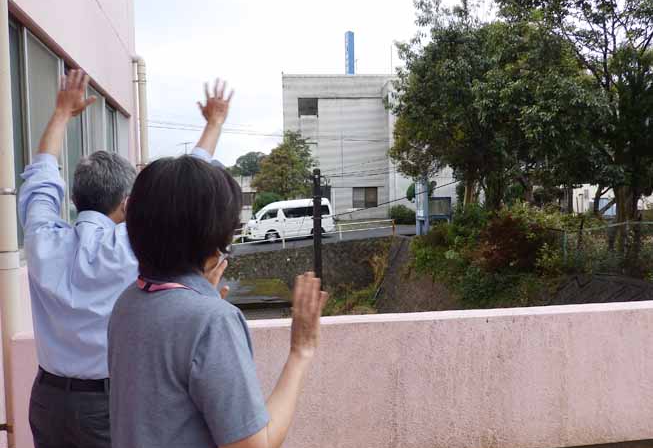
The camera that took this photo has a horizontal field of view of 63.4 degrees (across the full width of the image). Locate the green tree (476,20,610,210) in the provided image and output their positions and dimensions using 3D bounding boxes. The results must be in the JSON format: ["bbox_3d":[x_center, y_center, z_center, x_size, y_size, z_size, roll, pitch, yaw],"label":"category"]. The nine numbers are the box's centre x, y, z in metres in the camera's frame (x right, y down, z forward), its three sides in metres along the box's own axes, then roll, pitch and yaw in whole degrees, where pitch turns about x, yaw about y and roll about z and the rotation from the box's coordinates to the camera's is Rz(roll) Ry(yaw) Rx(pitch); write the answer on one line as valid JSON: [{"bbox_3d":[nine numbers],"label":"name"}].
[{"bbox_3d":[10.118,-4.303,24.710,6.100,10.000,5.900,-1,2,0],"label":"green tree"}]

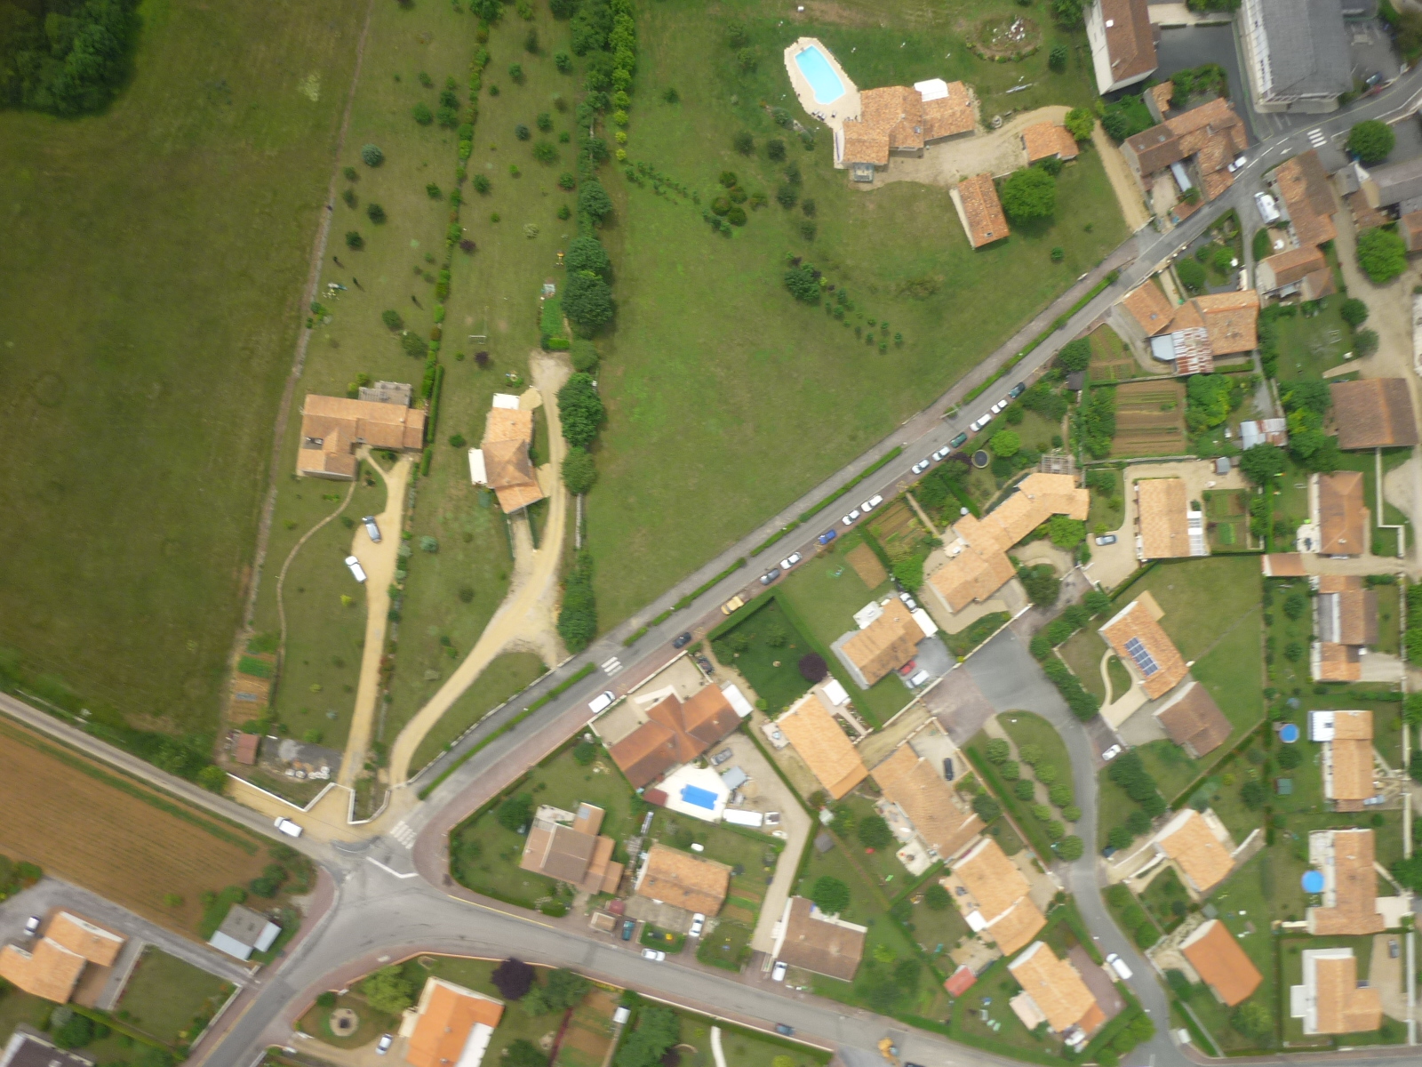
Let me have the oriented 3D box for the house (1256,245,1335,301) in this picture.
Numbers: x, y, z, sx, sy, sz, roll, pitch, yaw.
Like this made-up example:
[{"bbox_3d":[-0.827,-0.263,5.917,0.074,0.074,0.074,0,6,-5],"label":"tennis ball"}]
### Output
[{"bbox_3d":[126.803,-54.995,291.762,15.089,6.000,10.857,-18,89,-12],"label":"house"}]

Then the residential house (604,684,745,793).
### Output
[{"bbox_3d":[-7.029,37.830,259.353,24.666,5.200,12.504,-31,92,-12],"label":"residential house"}]

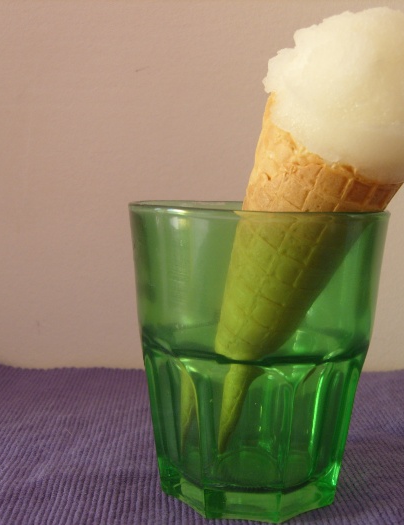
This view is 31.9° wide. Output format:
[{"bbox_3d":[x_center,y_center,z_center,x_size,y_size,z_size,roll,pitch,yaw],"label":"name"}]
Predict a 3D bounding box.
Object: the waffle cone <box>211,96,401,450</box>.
[{"bbox_3d":[0.024,0.013,0.241,0.051,0.119,0.051,21,9,0],"label":"waffle cone"}]

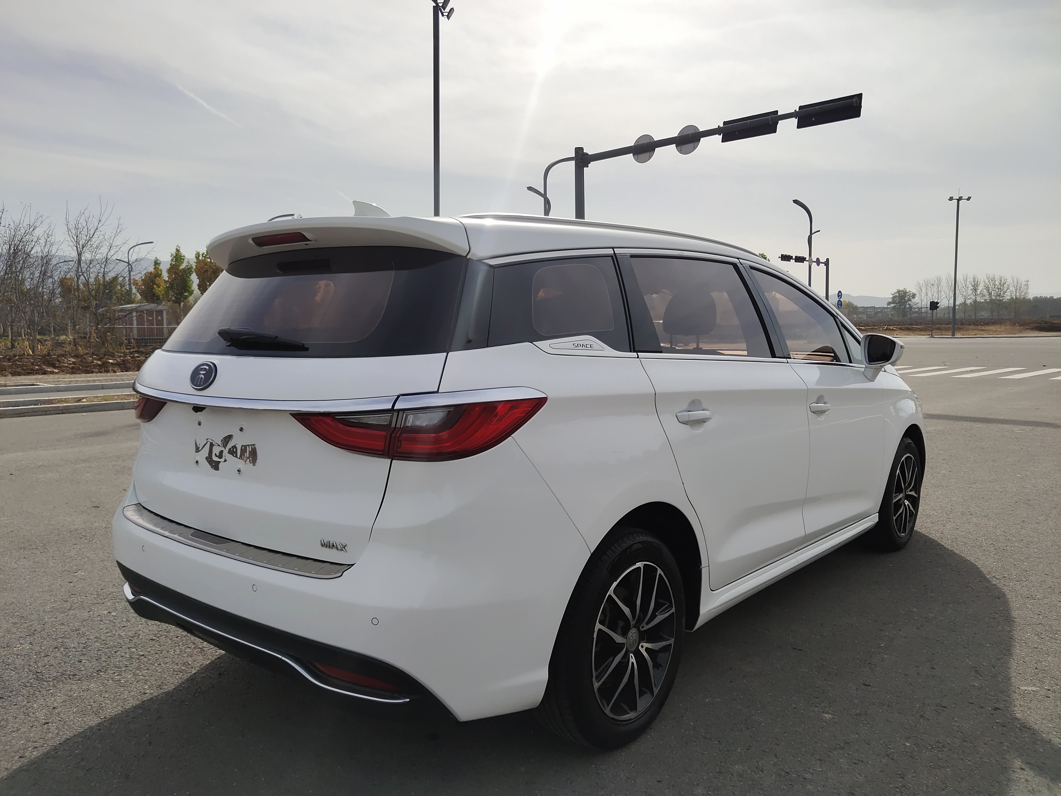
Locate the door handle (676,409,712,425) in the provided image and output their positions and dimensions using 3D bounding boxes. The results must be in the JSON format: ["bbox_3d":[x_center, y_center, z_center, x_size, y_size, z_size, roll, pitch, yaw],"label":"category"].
[{"bbox_3d":[0.534,0.059,2.582,0.050,0.045,0.222,2,5,40],"label":"door handle"}]

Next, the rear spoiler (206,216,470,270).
[{"bbox_3d":[-0.693,-0.455,2.461,1.260,0.160,0.330,3,6,40],"label":"rear spoiler"}]

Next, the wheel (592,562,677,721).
[{"bbox_3d":[0.266,0.732,2.461,0.180,0.470,0.470,2,5,40],"label":"wheel"}]

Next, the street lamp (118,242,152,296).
[{"bbox_3d":[-36.582,-9.444,74.407,0.350,10.163,3.200,3,6,40],"label":"street lamp"}]

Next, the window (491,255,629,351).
[{"bbox_3d":[0.086,-0.281,2.230,0.120,0.315,0.720,3,6,40],"label":"window"}]

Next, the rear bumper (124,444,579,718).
[{"bbox_3d":[-0.739,0.428,2.458,1.800,0.720,0.670,3,6,40],"label":"rear bumper"}]

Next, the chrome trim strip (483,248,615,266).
[{"bbox_3d":[0.064,-0.415,2.335,0.060,0.098,0.610,3,6,40],"label":"chrome trim strip"}]

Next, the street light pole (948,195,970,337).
[{"bbox_3d":[34.751,-10.750,65.000,1.700,11.290,0.700,0,5,6],"label":"street light pole"}]

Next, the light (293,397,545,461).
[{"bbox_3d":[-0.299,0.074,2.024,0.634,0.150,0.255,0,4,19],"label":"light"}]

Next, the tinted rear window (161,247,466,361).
[{"bbox_3d":[-0.758,-0.276,2.394,1.420,0.335,0.360,3,6,40],"label":"tinted rear window"}]

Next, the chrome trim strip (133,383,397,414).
[{"bbox_3d":[-0.884,-0.004,2.295,1.390,0.045,0.130,2,5,40],"label":"chrome trim strip"}]

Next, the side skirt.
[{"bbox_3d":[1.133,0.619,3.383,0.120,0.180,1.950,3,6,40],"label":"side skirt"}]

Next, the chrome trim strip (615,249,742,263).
[{"bbox_3d":[0.564,-0.511,2.875,0.040,0.055,0.890,3,6,40],"label":"chrome trim strip"}]

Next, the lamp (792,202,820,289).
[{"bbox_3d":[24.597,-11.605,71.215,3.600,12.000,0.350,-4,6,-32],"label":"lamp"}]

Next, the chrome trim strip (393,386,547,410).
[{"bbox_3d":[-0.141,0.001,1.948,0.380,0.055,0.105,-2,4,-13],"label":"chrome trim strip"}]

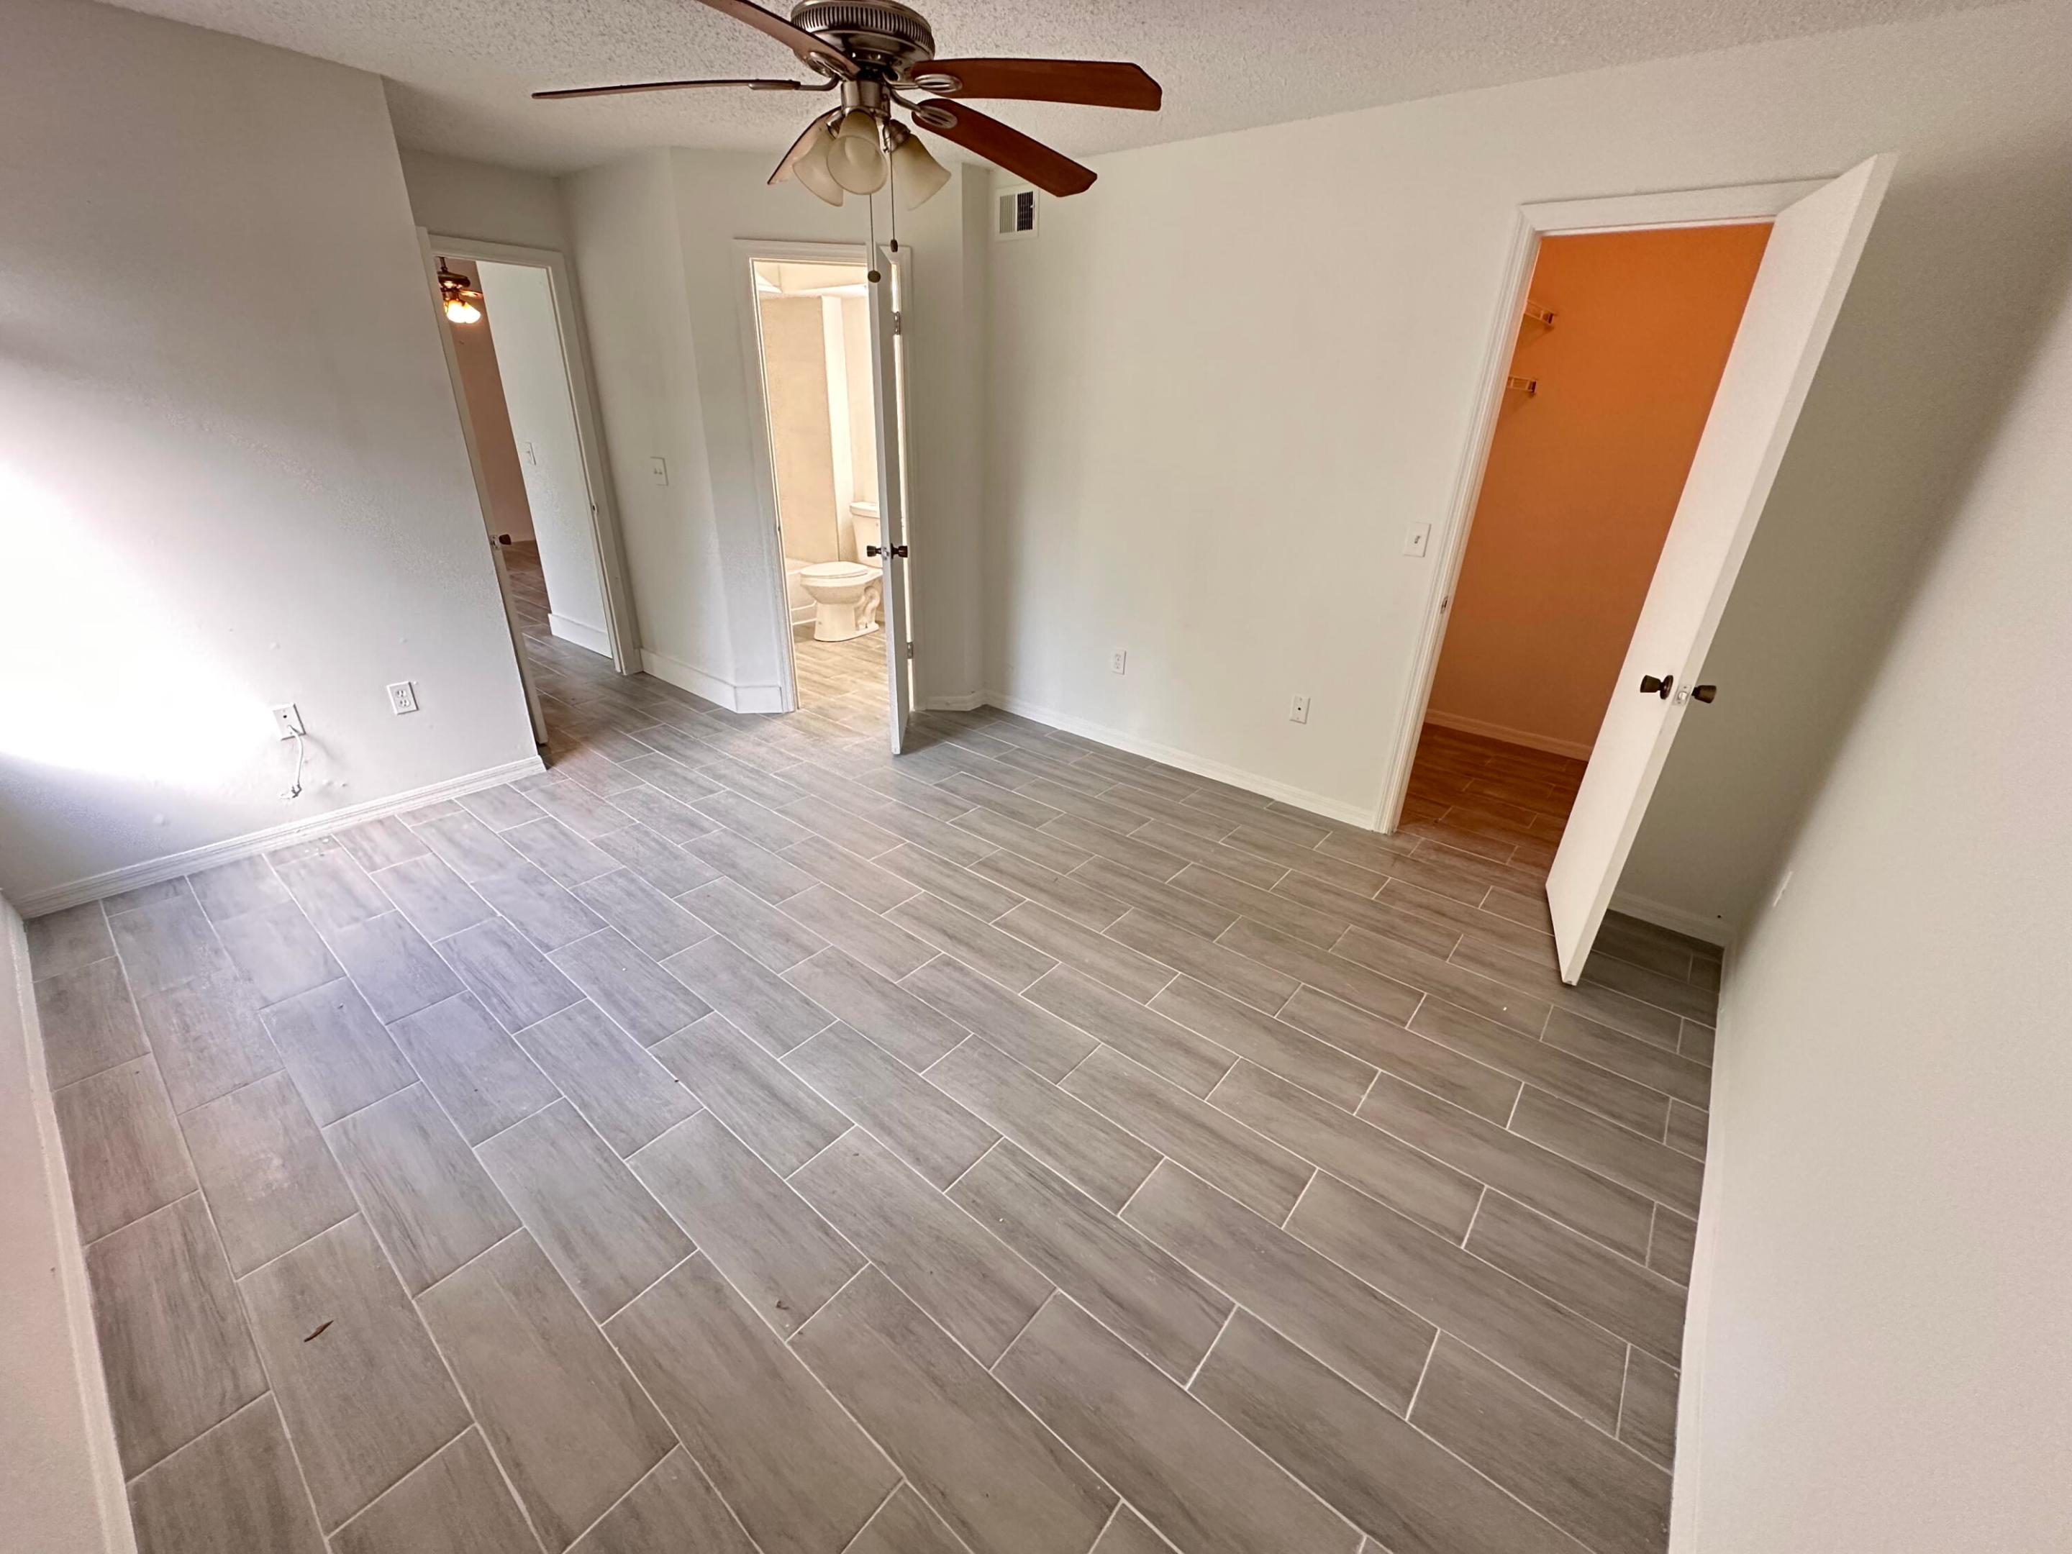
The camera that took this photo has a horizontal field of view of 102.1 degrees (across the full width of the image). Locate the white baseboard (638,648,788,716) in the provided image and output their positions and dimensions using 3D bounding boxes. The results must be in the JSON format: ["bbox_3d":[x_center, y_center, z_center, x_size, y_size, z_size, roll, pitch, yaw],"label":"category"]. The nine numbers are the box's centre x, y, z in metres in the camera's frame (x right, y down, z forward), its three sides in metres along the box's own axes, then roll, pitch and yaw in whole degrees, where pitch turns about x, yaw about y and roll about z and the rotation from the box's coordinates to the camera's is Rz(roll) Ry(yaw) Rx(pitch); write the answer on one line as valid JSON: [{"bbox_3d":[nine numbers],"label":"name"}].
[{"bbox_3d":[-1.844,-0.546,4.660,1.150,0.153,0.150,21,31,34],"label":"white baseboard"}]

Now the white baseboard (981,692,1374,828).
[{"bbox_3d":[0.557,-0.130,4.009,2.150,0.093,0.022,21,31,34],"label":"white baseboard"}]

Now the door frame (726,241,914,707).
[{"bbox_3d":[-0.936,-1.325,4.061,0.735,2.125,0.140,-1,25,-6],"label":"door frame"}]

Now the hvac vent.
[{"bbox_3d":[-0.084,-2.399,3.569,0.245,0.197,0.025,21,31,34],"label":"hvac vent"}]

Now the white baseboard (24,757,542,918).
[{"bbox_3d":[-2.673,0.167,3.148,0.022,0.093,1.565,21,31,34],"label":"white baseboard"}]

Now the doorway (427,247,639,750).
[{"bbox_3d":[-2.630,-1.454,4.226,0.140,2.115,0.880,21,31,34],"label":"doorway"}]

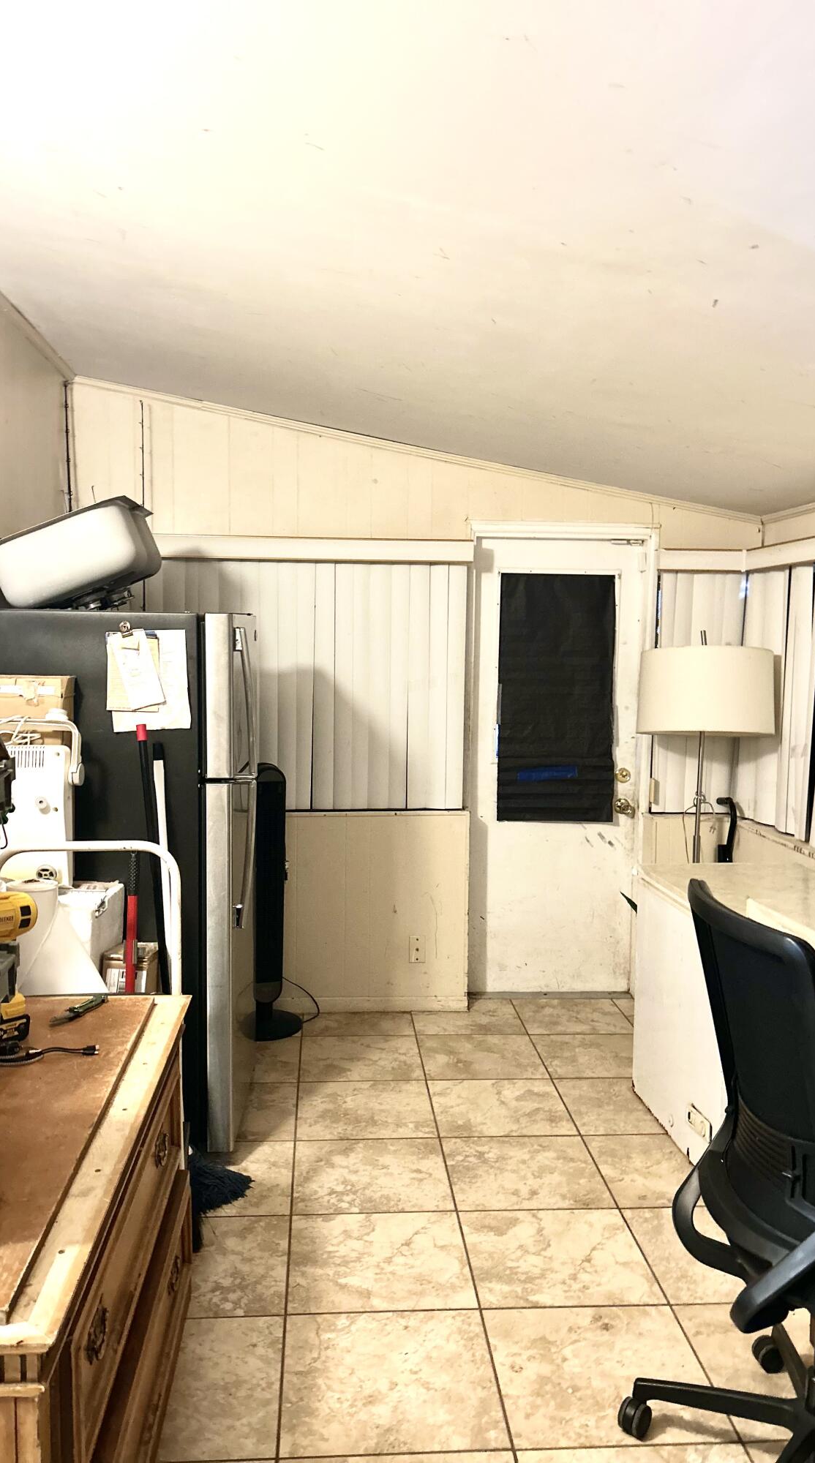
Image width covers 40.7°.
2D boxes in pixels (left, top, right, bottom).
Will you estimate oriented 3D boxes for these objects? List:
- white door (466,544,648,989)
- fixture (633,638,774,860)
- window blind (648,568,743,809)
[{"bbox_3d":[0.662,0.173,4.927,0.770,2.040,0.060,1,4,-4],"label":"white door"},{"bbox_3d":[1.153,0.452,4.347,0.520,1.610,0.520,1,4,-4],"label":"fixture"},{"bbox_3d":[1.252,-0.172,4.728,0.390,1.070,0.070,1,4,-4],"label":"window blind"}]

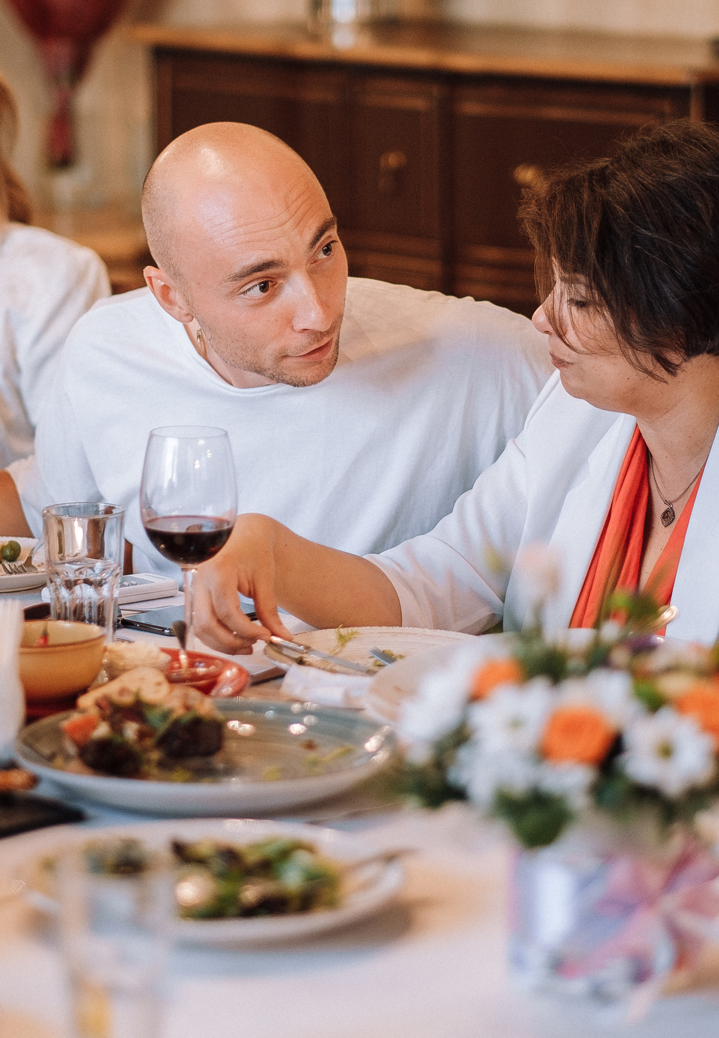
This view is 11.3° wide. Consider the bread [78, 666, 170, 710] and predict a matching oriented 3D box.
[{"bbox_3d":[-0.192,0.132,2.963,0.076,0.035,0.045,0,10,0],"label":"bread"}]

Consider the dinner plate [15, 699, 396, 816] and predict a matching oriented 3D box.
[{"bbox_3d":[-0.121,0.188,2.854,0.296,0.030,0.296,0,10,0],"label":"dinner plate"}]

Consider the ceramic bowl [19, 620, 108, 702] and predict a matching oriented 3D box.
[{"bbox_3d":[-0.276,0.123,3.185,0.108,0.052,0.108,0,10,0],"label":"ceramic bowl"}]

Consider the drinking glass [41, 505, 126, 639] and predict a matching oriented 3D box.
[{"bbox_3d":[-0.255,0.052,3.345,0.075,0.121,0.075,0,10,0],"label":"drinking glass"}]

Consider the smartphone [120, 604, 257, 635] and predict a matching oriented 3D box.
[{"bbox_3d":[-0.148,0.093,3.439,0.145,0.008,0.070,-9,14,-41],"label":"smartphone"}]

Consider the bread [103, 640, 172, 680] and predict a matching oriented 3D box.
[{"bbox_3d":[-0.189,0.119,3.091,0.058,0.033,0.052,0,10,0],"label":"bread"}]

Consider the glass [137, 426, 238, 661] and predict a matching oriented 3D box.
[{"bbox_3d":[-0.150,0.027,3.231,0.084,0.211,0.084,0,10,0],"label":"glass"}]

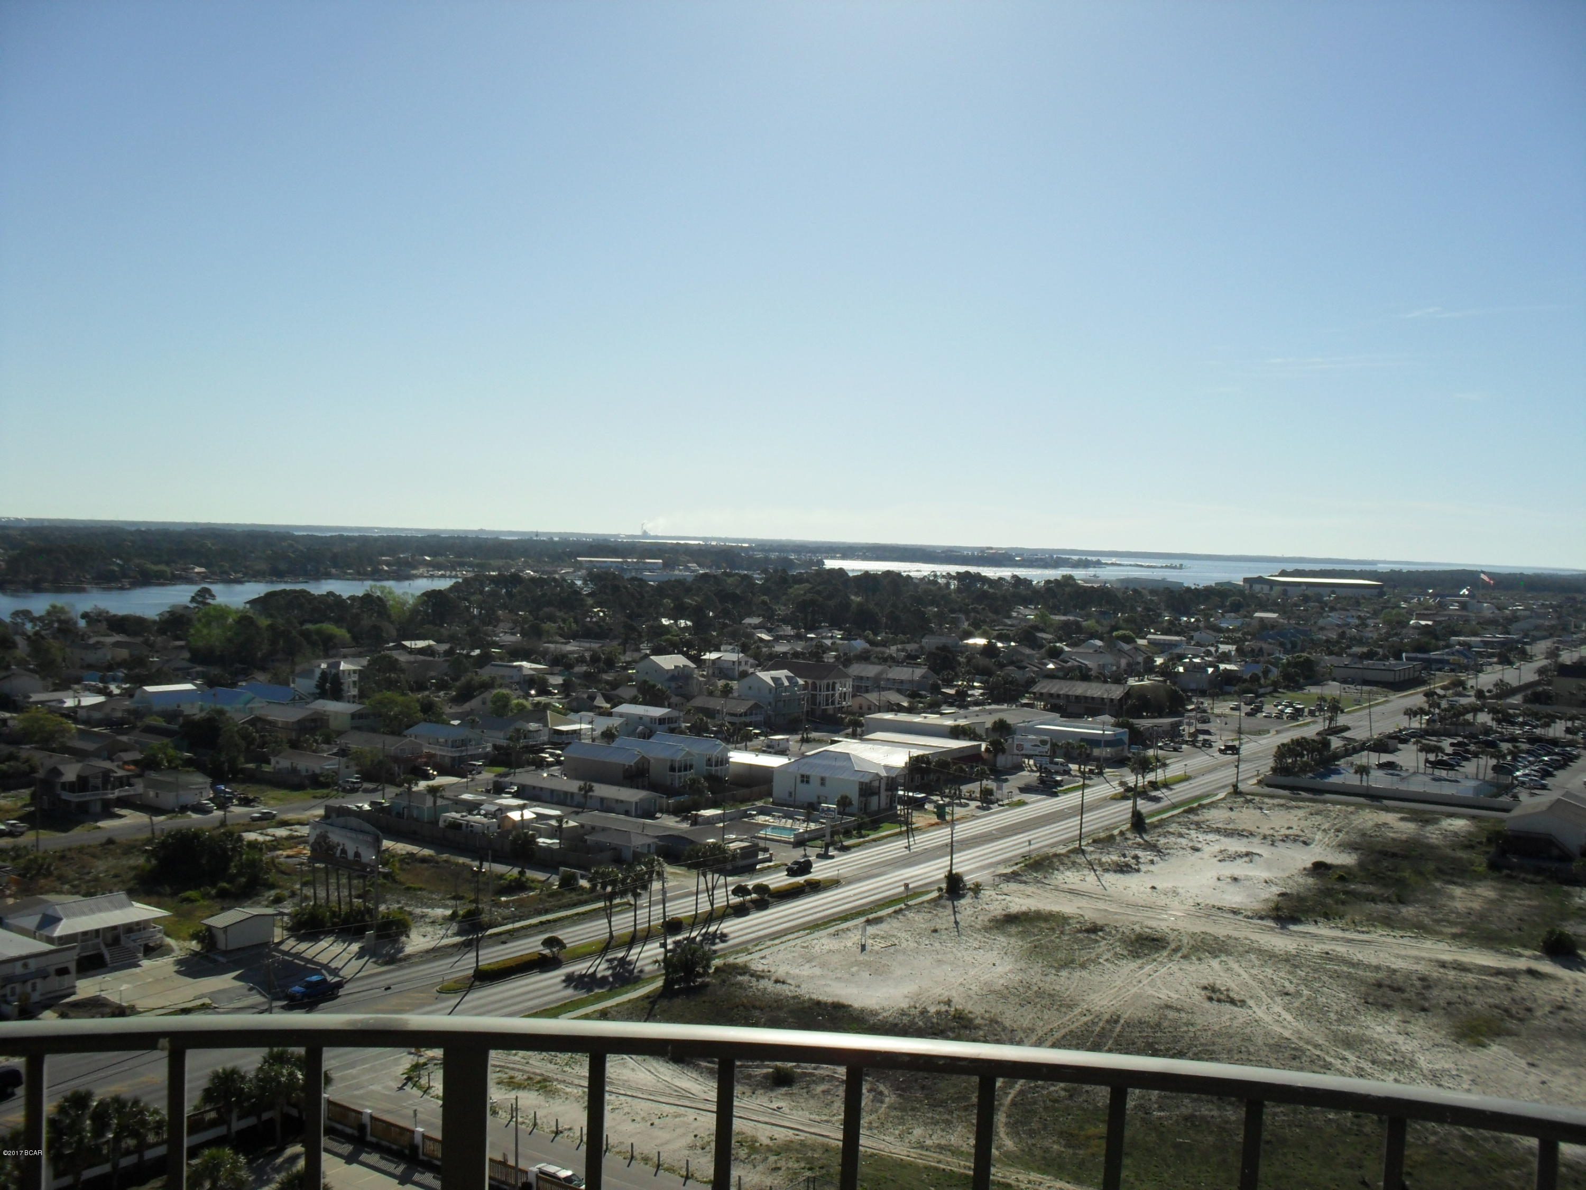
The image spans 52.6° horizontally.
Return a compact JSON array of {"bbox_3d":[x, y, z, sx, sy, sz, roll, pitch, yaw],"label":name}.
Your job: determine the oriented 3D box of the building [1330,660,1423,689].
[{"bbox_3d":[234.790,30.590,642.740,23.500,4.800,48.000,3,2,33],"label":"building"}]

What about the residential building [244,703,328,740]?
[{"bbox_3d":[-113.450,28.590,359.590,16.000,6.600,11.200,3,2,34],"label":"residential building"}]

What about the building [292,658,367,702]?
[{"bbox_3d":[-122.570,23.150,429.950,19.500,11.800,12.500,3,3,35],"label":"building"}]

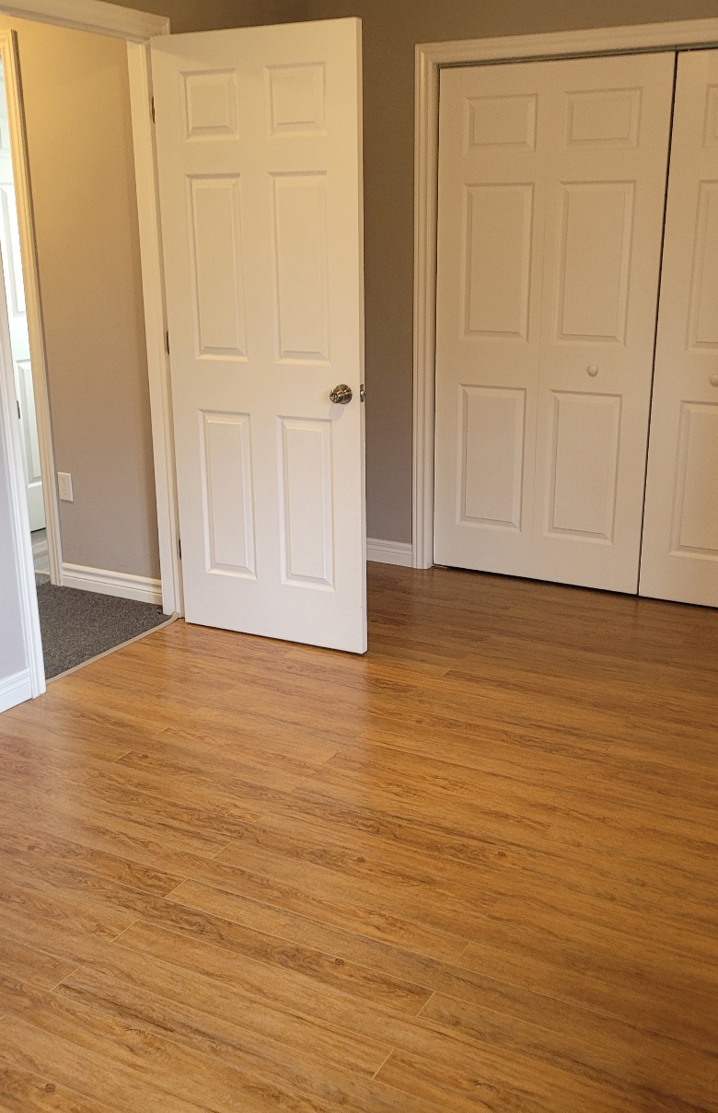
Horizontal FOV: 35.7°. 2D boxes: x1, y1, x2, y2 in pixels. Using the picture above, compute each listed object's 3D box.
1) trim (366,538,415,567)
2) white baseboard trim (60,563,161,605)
[{"bbox_3d":[0.034,-0.031,5.016,0.490,0.103,0.015,8,19,28],"label":"trim"},{"bbox_3d":[-0.997,0.114,4.561,0.576,0.103,0.015,8,19,28],"label":"white baseboard trim"}]

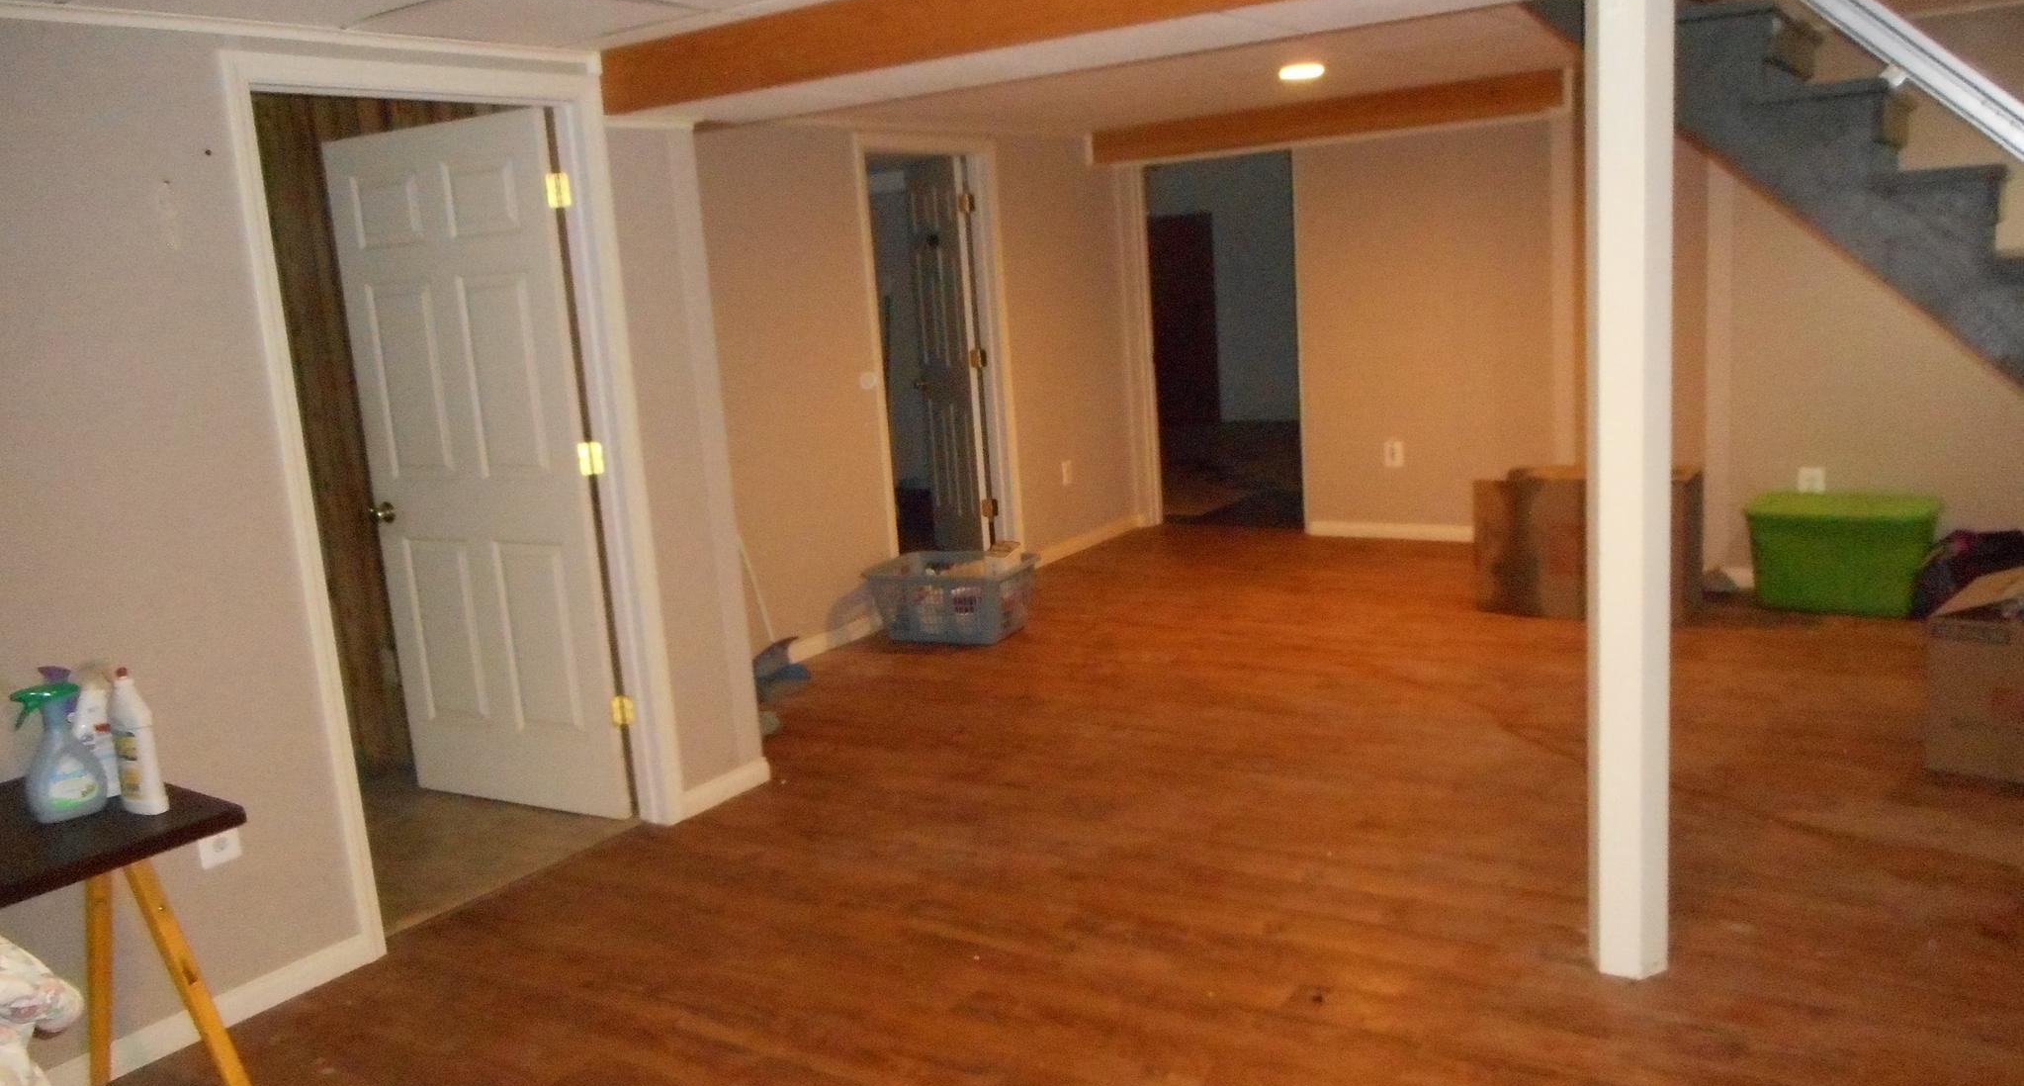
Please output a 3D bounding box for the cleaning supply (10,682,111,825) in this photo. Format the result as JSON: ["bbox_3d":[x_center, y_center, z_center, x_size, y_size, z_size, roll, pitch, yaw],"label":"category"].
[{"bbox_3d":[-1.731,0.376,2.651,0.135,0.240,0.075,-11,13,-32],"label":"cleaning supply"}]

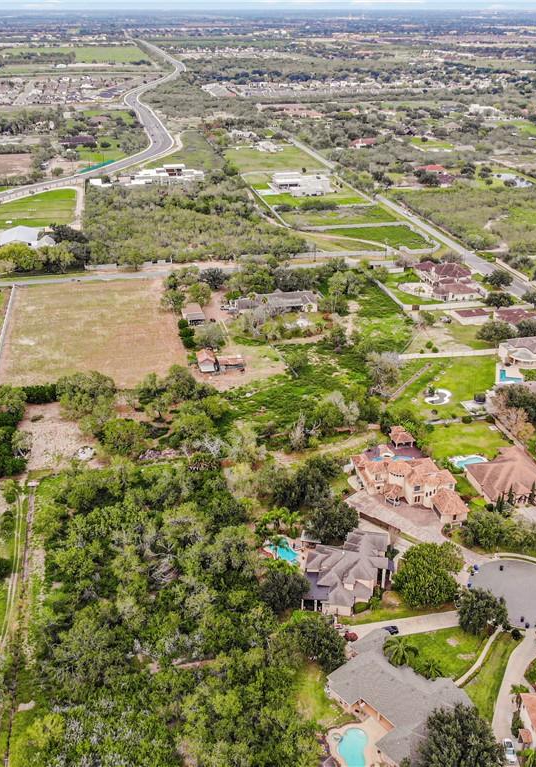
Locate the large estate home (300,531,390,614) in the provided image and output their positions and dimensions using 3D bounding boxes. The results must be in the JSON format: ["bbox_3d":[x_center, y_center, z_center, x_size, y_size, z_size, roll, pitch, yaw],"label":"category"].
[{"bbox_3d":[20.594,44.707,177.477,21.000,8.500,26.500,4,28,7],"label":"large estate home"}]

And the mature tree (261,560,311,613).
[{"bbox_3d":[4.078,48.468,166.349,11.600,12.300,11.600,0,28,0],"label":"mature tree"}]

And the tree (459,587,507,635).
[{"bbox_3d":[48.705,52.138,160.828,10.800,11.000,10.800,0,28,0],"label":"tree"}]

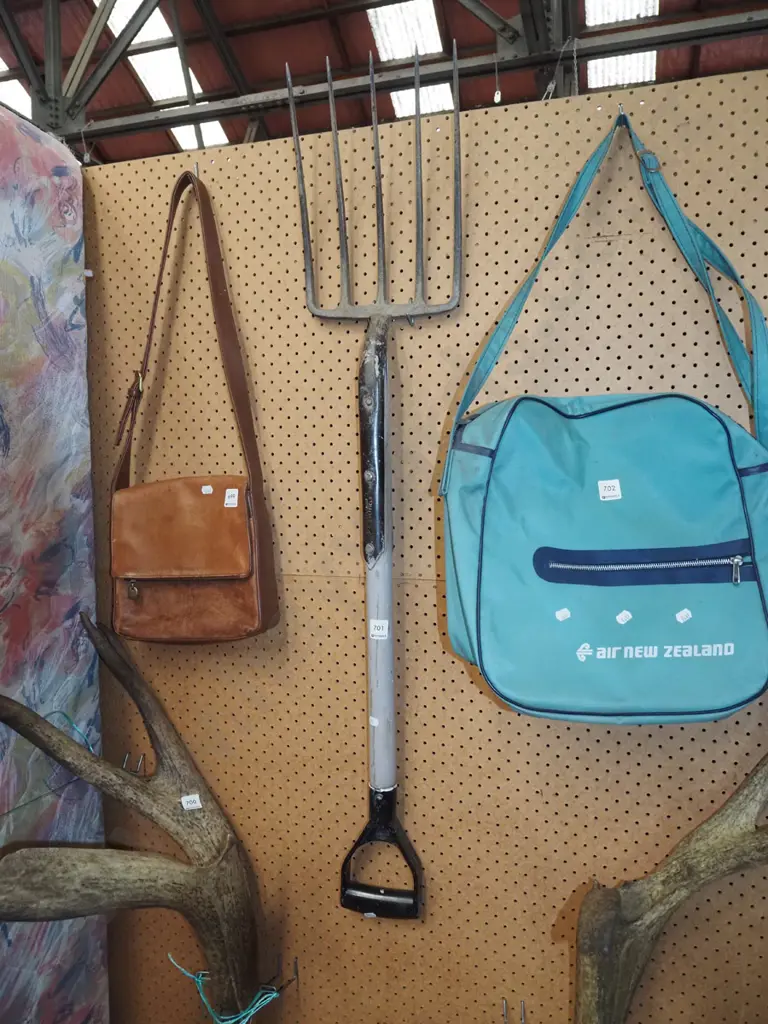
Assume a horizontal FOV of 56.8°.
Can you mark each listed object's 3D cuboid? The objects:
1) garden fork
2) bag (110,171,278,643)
[{"bbox_3d":[-0.009,-0.006,0.929,0.220,1.120,0.080,1,3,16],"label":"garden fork"},{"bbox_3d":[-0.271,-0.144,0.997,0.235,0.660,0.077,1,3,16],"label":"bag"}]

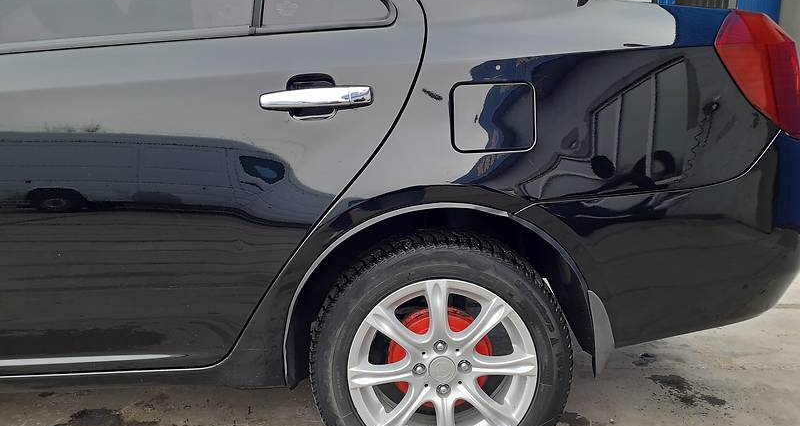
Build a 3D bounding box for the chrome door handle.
[{"bbox_3d":[-0.172,-0.234,1.276,0.230,0.047,0.045,-2,9,0],"label":"chrome door handle"}]

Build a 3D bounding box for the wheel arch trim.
[{"bbox_3d":[0.100,0.169,1.367,0.709,0.388,0.080,-1,9,0],"label":"wheel arch trim"}]

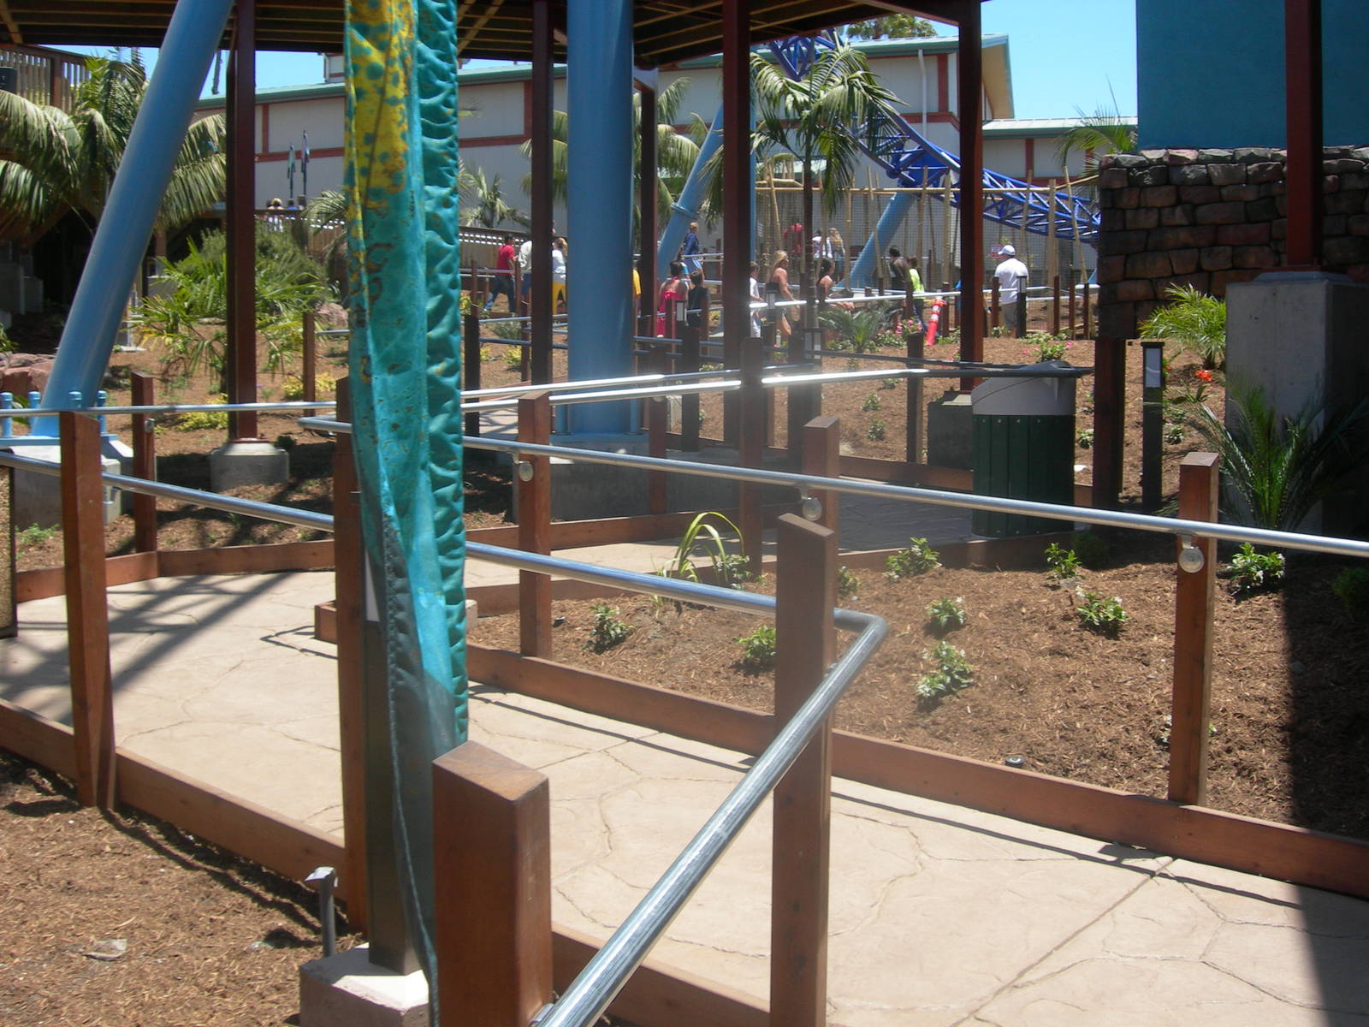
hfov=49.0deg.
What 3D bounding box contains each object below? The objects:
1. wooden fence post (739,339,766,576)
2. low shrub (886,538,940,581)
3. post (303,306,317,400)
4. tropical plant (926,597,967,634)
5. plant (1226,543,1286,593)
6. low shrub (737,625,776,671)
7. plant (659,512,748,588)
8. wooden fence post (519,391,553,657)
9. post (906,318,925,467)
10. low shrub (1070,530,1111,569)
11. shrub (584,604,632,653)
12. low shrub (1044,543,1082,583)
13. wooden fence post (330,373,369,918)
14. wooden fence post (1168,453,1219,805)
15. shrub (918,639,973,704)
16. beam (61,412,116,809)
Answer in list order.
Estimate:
[{"bbox_3d":[0.318,-0.253,7.030,0.092,1.131,0.092,-1,5,-17],"label":"wooden fence post"},{"bbox_3d":[1.112,0.218,7.300,0.265,0.210,0.220,0,4,0],"label":"low shrub"},{"bbox_3d":[-3.229,-1.246,12.960,0.100,1.060,0.100,-3,5,-37],"label":"post"},{"bbox_3d":[1.119,0.432,6.420,0.178,0.150,0.170,0,4,0],"label":"tropical plant"},{"bbox_3d":[2.597,0.248,6.829,0.250,0.210,0.240,2,5,21],"label":"plant"},{"bbox_3d":[0.282,0.503,5.682,0.180,0.165,0.180,1,4,3],"label":"low shrub"},{"bbox_3d":[0.097,0.188,6.950,0.405,0.380,0.320,0,4,0],"label":"plant"},{"bbox_3d":[-0.572,0.047,5.750,0.092,1.000,0.092,3,5,33],"label":"wooden fence post"},{"bbox_3d":[1.752,-0.876,11.400,0.092,1.030,0.092,4,6,41],"label":"post"},{"bbox_3d":[1.974,0.172,7.282,0.180,0.170,0.180,2,4,15],"label":"low shrub"},{"bbox_3d":[-0.297,0.446,5.920,0.180,0.175,0.180,0,4,-3],"label":"shrub"},{"bbox_3d":[1.764,0.227,7.000,0.175,0.180,0.170,0,5,0],"label":"low shrub"},{"bbox_3d":[-0.762,0.333,3.600,0.092,1.314,0.092,4,6,39],"label":"wooden fence post"},{"bbox_3d":[1.501,0.350,4.430,0.092,1.018,0.092,3,5,32],"label":"wooden fence post"},{"bbox_3d":[0.919,0.559,5.309,0.200,0.210,0.200,1,4,10],"label":"shrub"},{"bbox_3d":[-1.754,0.285,4.420,0.092,1.145,0.092,4,6,38],"label":"beam"}]

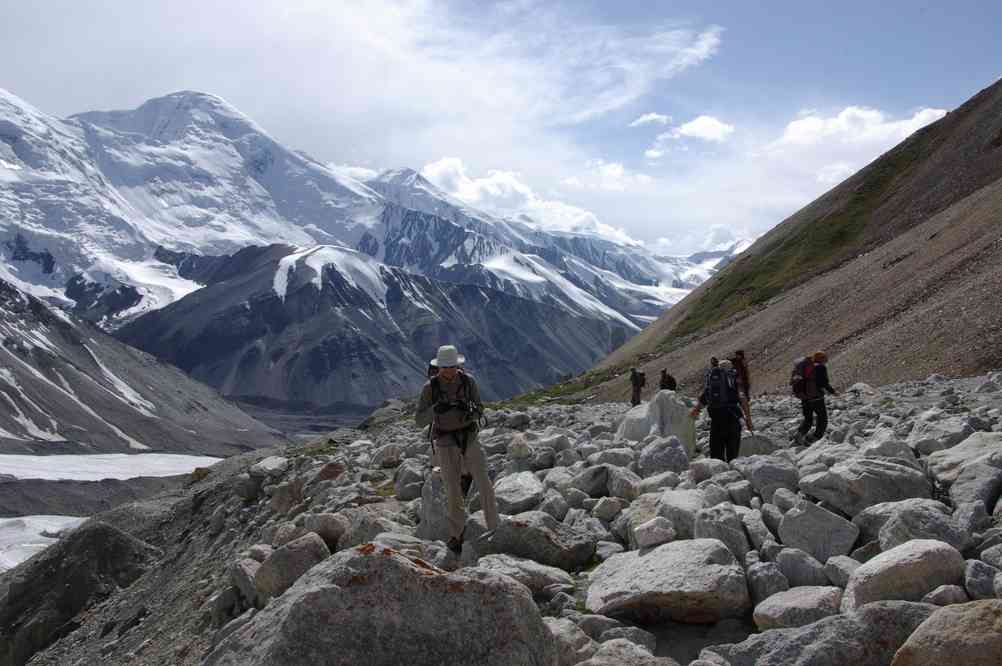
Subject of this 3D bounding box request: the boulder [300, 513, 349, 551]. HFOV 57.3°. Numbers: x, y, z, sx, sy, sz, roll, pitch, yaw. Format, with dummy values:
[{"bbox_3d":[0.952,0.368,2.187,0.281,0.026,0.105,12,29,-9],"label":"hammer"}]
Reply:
[{"bbox_3d":[-1.662,1.930,8.800,0.460,0.397,0.391,0,-1,0],"label":"boulder"}]

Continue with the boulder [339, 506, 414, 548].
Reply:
[{"bbox_3d":[-1.225,1.929,9.100,0.760,0.450,0.620,0,-1,0],"label":"boulder"}]

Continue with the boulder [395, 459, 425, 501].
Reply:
[{"bbox_3d":[-1.161,1.900,11.900,0.460,0.540,0.500,0,-1,0],"label":"boulder"}]

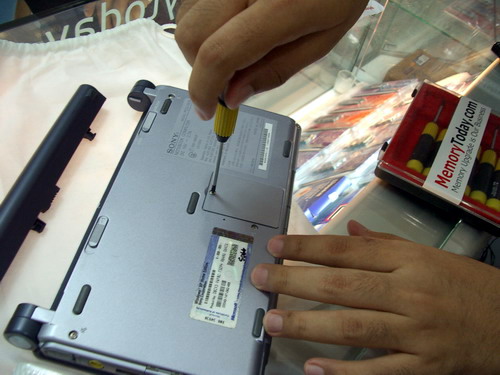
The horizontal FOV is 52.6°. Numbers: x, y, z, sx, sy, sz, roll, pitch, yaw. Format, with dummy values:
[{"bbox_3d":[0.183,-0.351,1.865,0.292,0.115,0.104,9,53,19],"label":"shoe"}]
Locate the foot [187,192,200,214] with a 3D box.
[{"bbox_3d":[-0.046,0.013,0.406,0.006,0.003,0.021,14,48,-2],"label":"foot"}]

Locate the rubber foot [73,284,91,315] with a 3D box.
[{"bbox_3d":[-0.112,0.074,0.336,0.006,0.003,0.021,14,48,-2],"label":"rubber foot"}]

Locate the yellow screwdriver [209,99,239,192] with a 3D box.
[{"bbox_3d":[-0.017,-0.044,0.362,0.017,0.152,0.017,13,48,-1],"label":"yellow screwdriver"}]

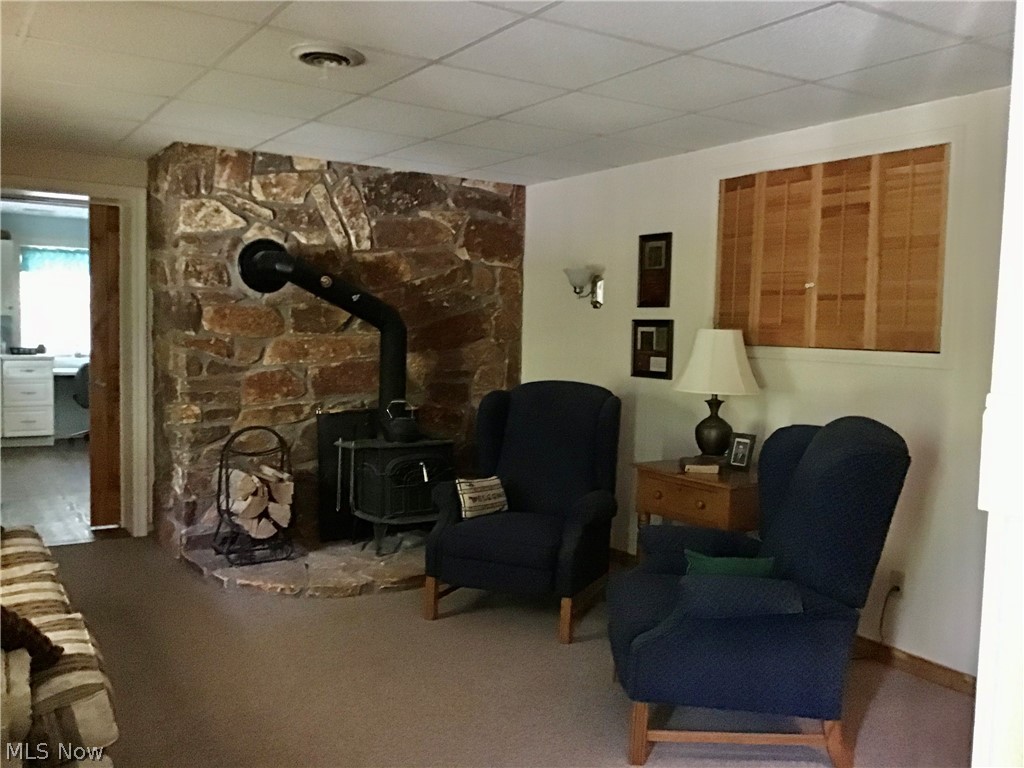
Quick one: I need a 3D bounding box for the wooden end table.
[{"bbox_3d":[0.944,0.754,4.204,0.504,0.705,0.626,-1,4,-33],"label":"wooden end table"}]

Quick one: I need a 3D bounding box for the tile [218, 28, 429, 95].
[{"bbox_3d":[-0.695,-1.158,3.308,0.605,0.020,0.605,-1,4,-33],"label":"tile"}]

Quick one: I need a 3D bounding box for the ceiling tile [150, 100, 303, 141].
[{"bbox_3d":[-1.353,-1.243,4.332,0.605,0.020,0.605,-1,4,-33],"label":"ceiling tile"}]

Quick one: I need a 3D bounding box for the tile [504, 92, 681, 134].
[{"bbox_3d":[0.340,-1.161,3.942,0.600,0.020,0.597,-1,4,-33],"label":"tile"}]

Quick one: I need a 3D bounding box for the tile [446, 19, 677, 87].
[{"bbox_3d":[0.149,-1.117,3.103,0.598,0.025,0.595,-1,4,-32],"label":"tile"}]

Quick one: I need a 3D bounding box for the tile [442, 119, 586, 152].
[{"bbox_3d":[0.014,-1.202,4.450,0.600,0.020,0.597,-1,4,-33],"label":"tile"}]

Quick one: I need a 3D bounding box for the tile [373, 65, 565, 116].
[{"bbox_3d":[-0.174,-1.155,3.613,0.600,0.020,0.597,-1,4,-33],"label":"tile"}]

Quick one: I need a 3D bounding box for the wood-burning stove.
[{"bbox_3d":[-0.896,0.069,5.109,1.050,1.700,0.700,-1,4,-33],"label":"wood-burning stove"}]

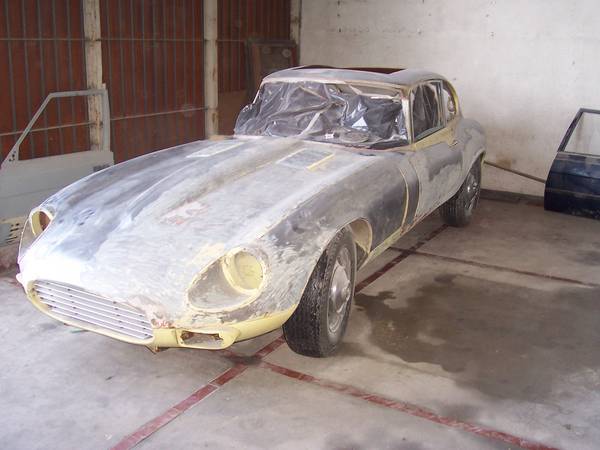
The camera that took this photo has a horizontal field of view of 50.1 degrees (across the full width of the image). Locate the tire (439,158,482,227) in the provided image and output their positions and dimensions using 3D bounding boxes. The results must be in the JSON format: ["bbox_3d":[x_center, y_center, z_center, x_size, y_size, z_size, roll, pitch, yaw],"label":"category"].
[{"bbox_3d":[1.332,-0.302,5.297,0.200,0.648,0.648,9,17,26],"label":"tire"}]

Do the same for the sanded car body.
[{"bbox_3d":[0.178,-0.461,4.474,1.660,1.195,4.600,9,17,26],"label":"sanded car body"}]

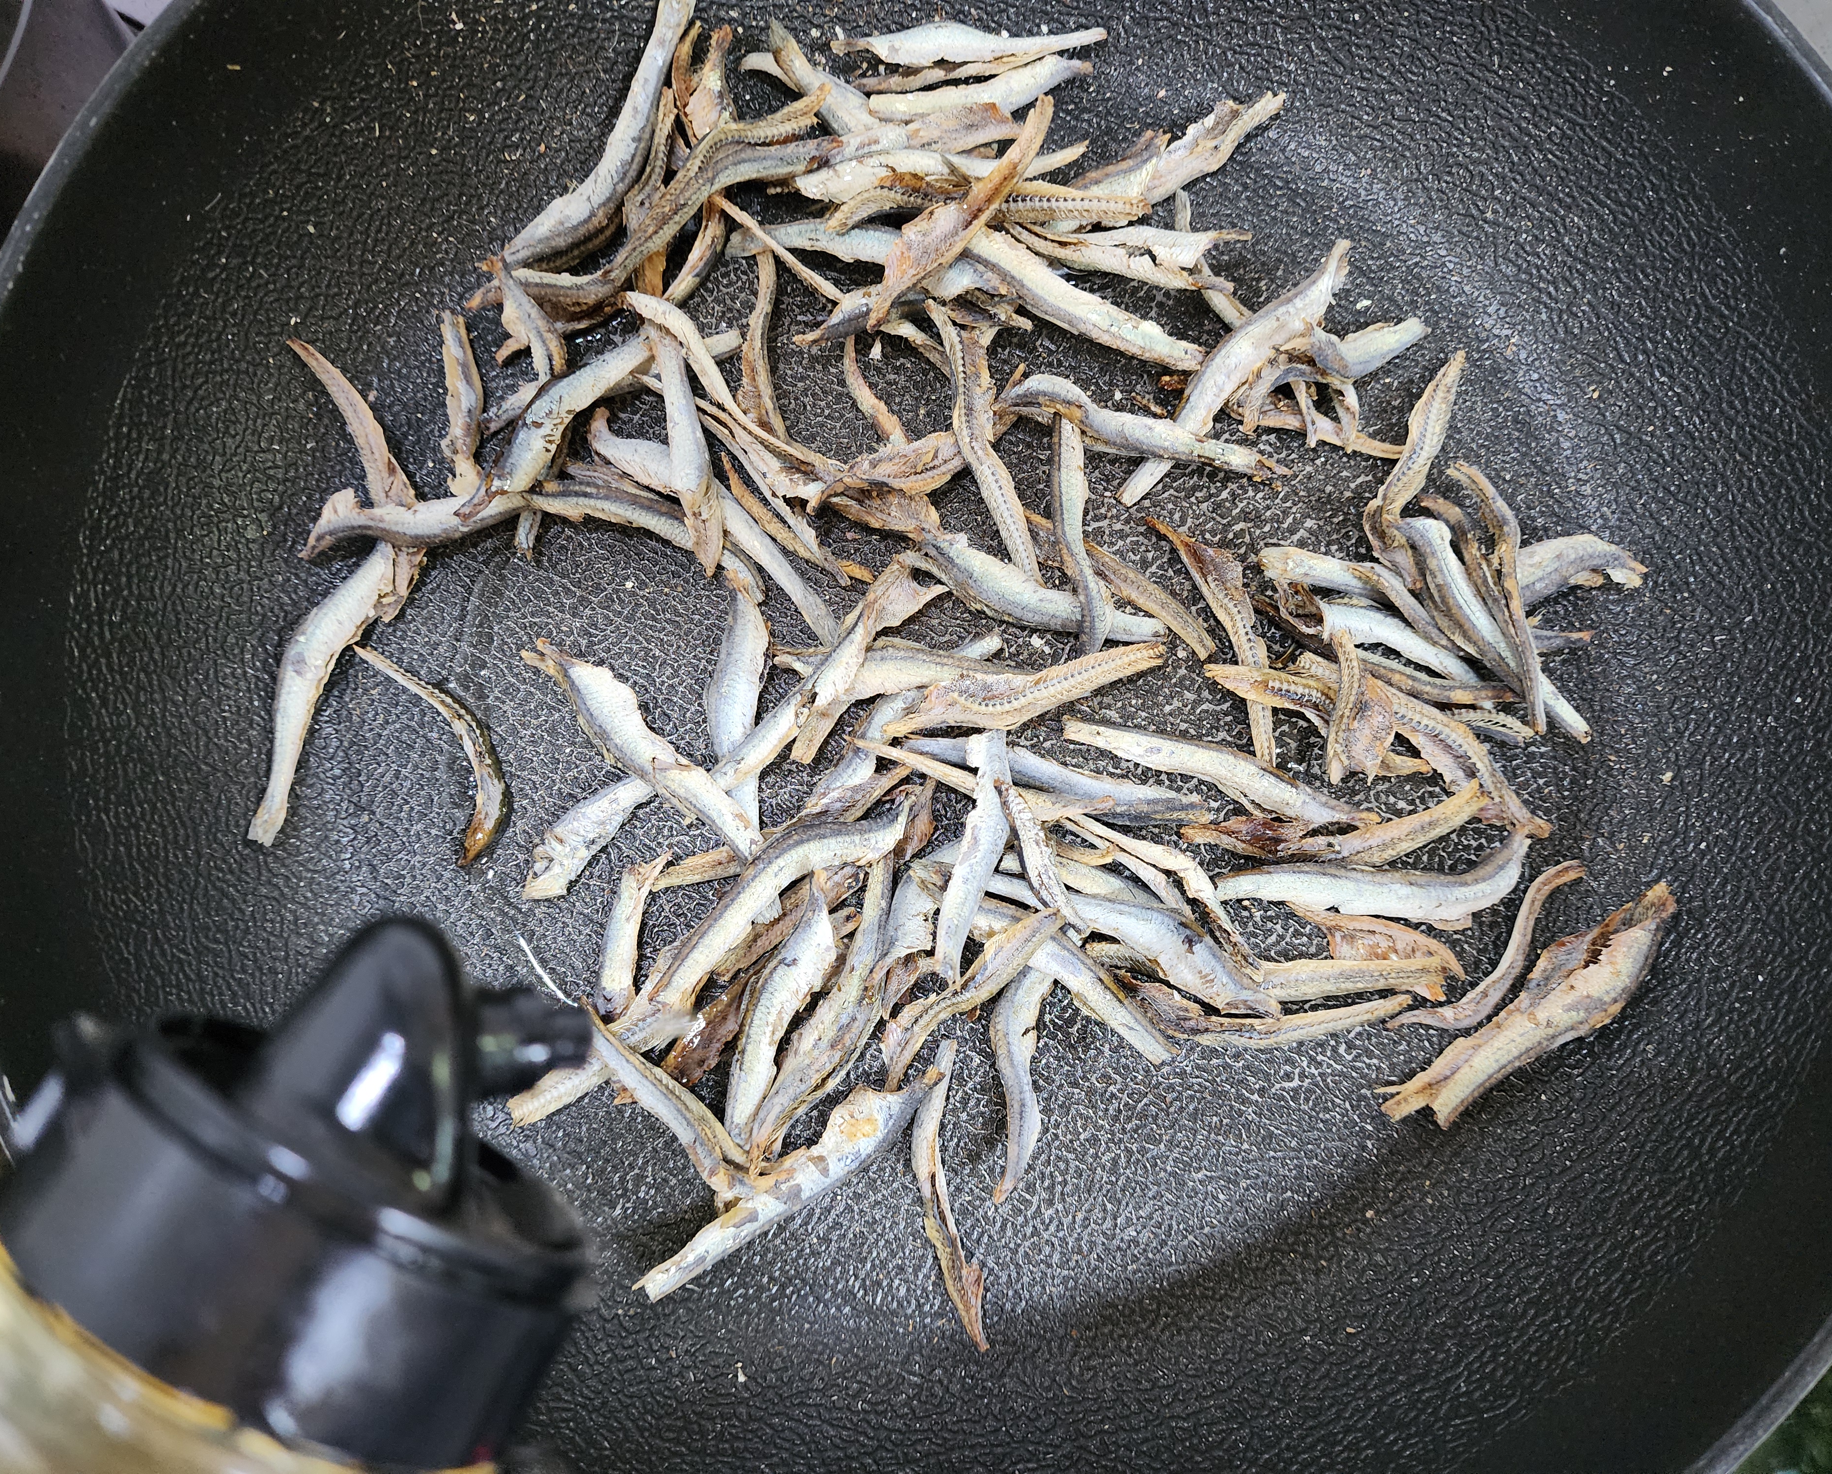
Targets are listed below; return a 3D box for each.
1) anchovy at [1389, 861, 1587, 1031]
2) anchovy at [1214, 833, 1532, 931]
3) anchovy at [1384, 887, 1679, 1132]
[{"bbox_3d":[0.090,0.034,0.201,0.040,0.005,0.009,-41,84,-5],"label":"anchovy"},{"bbox_3d":[0.072,0.025,0.203,0.050,0.006,0.013,-8,82,-2],"label":"anchovy"},{"bbox_3d":[0.094,0.041,0.196,0.055,0.008,0.014,-34,84,-2],"label":"anchovy"}]

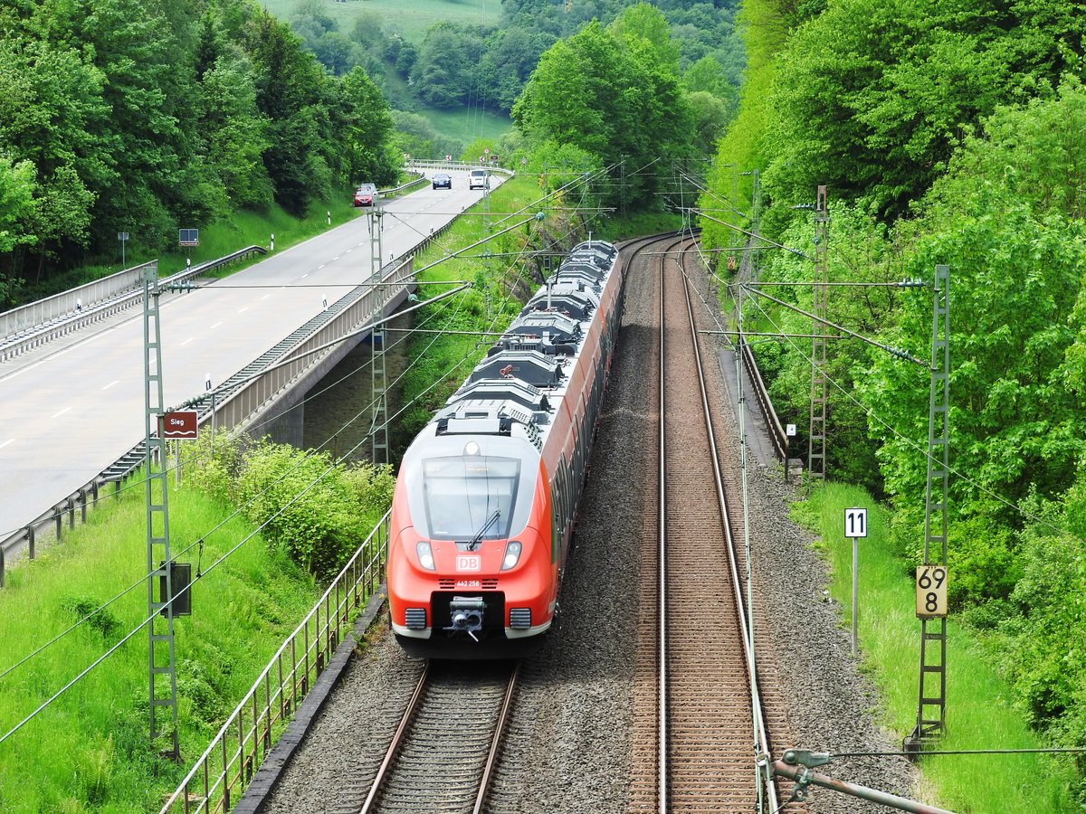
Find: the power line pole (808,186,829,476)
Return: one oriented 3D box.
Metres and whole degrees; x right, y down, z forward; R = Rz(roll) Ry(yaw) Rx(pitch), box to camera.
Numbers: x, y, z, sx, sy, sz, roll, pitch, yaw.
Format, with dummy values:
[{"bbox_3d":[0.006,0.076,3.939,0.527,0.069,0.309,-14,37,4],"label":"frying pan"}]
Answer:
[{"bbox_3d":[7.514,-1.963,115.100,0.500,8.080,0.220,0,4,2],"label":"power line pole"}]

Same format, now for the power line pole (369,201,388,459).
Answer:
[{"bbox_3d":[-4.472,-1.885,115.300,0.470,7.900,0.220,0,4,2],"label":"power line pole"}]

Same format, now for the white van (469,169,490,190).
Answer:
[{"bbox_3d":[-6.406,-23.045,429.500,1.930,1.980,4.950,0,4,1],"label":"white van"}]

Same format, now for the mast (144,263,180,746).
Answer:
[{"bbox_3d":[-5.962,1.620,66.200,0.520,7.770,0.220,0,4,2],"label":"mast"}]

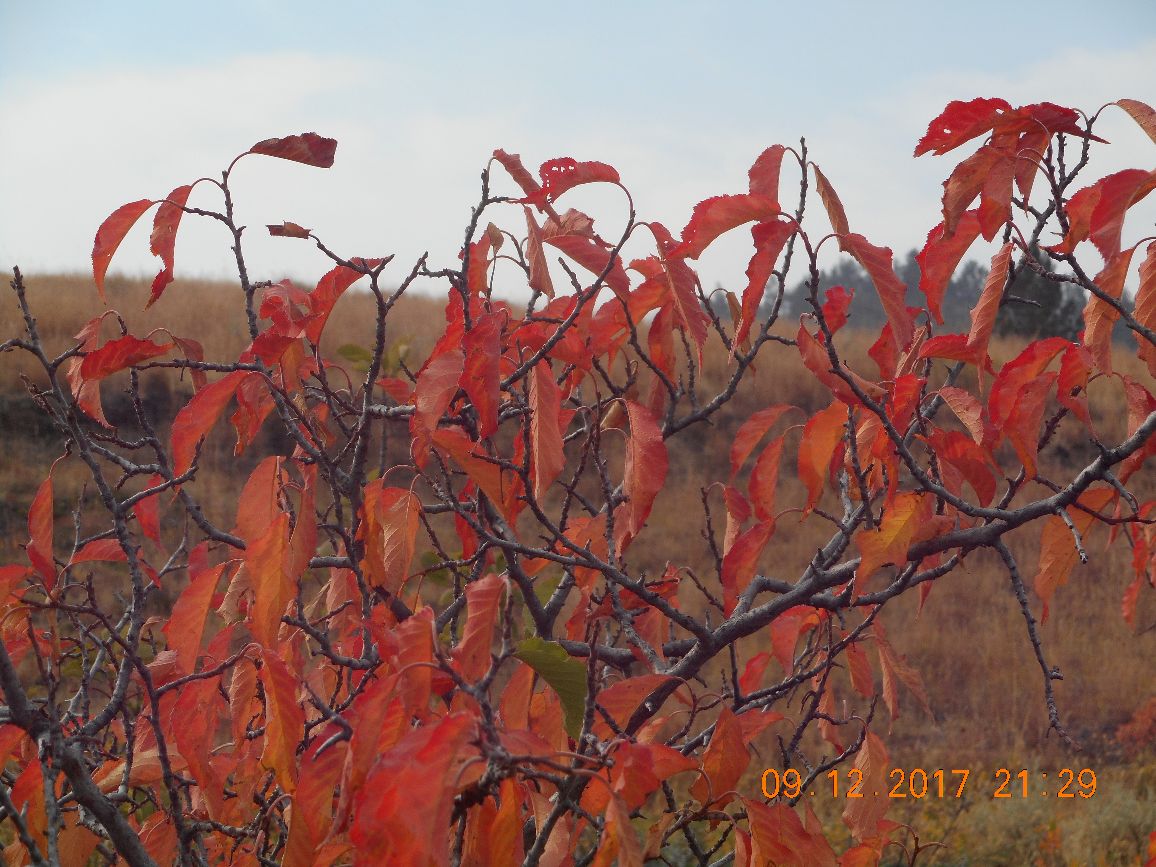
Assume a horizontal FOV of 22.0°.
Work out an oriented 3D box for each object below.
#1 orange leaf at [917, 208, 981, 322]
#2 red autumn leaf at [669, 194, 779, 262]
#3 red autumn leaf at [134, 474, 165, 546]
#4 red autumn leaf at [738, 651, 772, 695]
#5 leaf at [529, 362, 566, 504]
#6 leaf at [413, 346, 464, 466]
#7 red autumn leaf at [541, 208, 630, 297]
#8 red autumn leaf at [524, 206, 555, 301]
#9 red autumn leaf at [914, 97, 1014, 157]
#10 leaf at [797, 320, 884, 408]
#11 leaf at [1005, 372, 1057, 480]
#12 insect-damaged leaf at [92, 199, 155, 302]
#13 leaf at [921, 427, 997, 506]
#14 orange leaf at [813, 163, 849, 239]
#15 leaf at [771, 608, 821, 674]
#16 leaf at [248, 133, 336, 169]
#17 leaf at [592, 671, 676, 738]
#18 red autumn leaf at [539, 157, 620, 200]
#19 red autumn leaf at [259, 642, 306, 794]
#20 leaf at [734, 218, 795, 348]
[{"bbox_3d":[0.194,-0.087,1.570,0.023,0.062,0.024,21,5,5],"label":"orange leaf"},{"bbox_3d":[0.080,-0.111,1.600,0.062,0.027,0.026,-21,0,0],"label":"red autumn leaf"},{"bbox_3d":[-0.284,0.054,1.970,0.021,0.056,0.018,-3,0,0],"label":"red autumn leaf"},{"bbox_3d":[0.104,0.141,1.750,0.018,0.030,0.022,30,-2,5],"label":"red autumn leaf"},{"bbox_3d":[-0.016,0.000,1.600,0.018,0.077,0.022,-3,0,-1],"label":"leaf"},{"bbox_3d":[-0.091,-0.018,1.880,0.027,0.079,0.024,19,0,0],"label":"leaf"},{"bbox_3d":[0.004,-0.098,1.620,0.058,0.034,0.027,38,0,0],"label":"red autumn leaf"},{"bbox_3d":[-0.021,-0.099,1.630,0.013,0.050,0.018,-12,0,0],"label":"red autumn leaf"},{"bbox_3d":[0.208,-0.166,1.600,0.058,0.023,0.028,-18,0,0],"label":"red autumn leaf"},{"bbox_3d":[0.158,-0.039,1.840,0.071,0.020,0.024,41,0,0],"label":"leaf"},{"bbox_3d":[0.249,-0.004,1.630,0.022,0.059,0.024,15,0,0],"label":"leaf"},{"bbox_3d":[-0.298,-0.121,1.900,0.025,0.074,0.022,26,0,0],"label":"insect-damaged leaf"},{"bbox_3d":[0.207,0.018,1.620,0.030,0.052,0.028,-44,-6,5],"label":"leaf"},{"bbox_3d":[0.136,-0.125,1.600,0.010,0.045,0.020,-24,2,6],"label":"orange leaf"},{"bbox_3d":[0.123,0.117,1.680,0.025,0.040,0.024,10,0,0],"label":"leaf"},{"bbox_3d":[-0.157,-0.155,1.630,0.049,0.018,0.022,7,5,-6],"label":"leaf"},{"bbox_3d":[0.030,0.151,1.650,0.053,0.025,0.024,-35,-5,-2],"label":"leaf"},{"bbox_3d":[0.001,-0.137,1.600,0.044,0.023,0.025,5,0,0],"label":"red autumn leaf"},{"bbox_3d":[-0.152,0.146,1.520,0.020,0.077,0.022,-8,-5,-6],"label":"red autumn leaf"},{"bbox_3d":[0.101,-0.082,1.620,0.023,0.072,0.025,21,0,0],"label":"leaf"}]

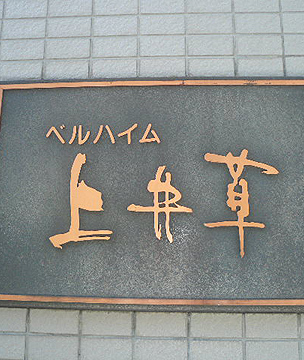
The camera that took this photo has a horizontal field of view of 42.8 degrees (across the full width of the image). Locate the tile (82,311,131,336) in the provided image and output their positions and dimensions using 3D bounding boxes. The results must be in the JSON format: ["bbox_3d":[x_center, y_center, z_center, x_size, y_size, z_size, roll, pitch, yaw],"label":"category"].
[{"bbox_3d":[-0.083,0.265,0.720,0.095,0.045,0.009,0,-11,3],"label":"tile"}]

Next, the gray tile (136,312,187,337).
[{"bbox_3d":[0.018,0.265,0.714,0.095,0.045,0.009,0,-11,3],"label":"gray tile"}]

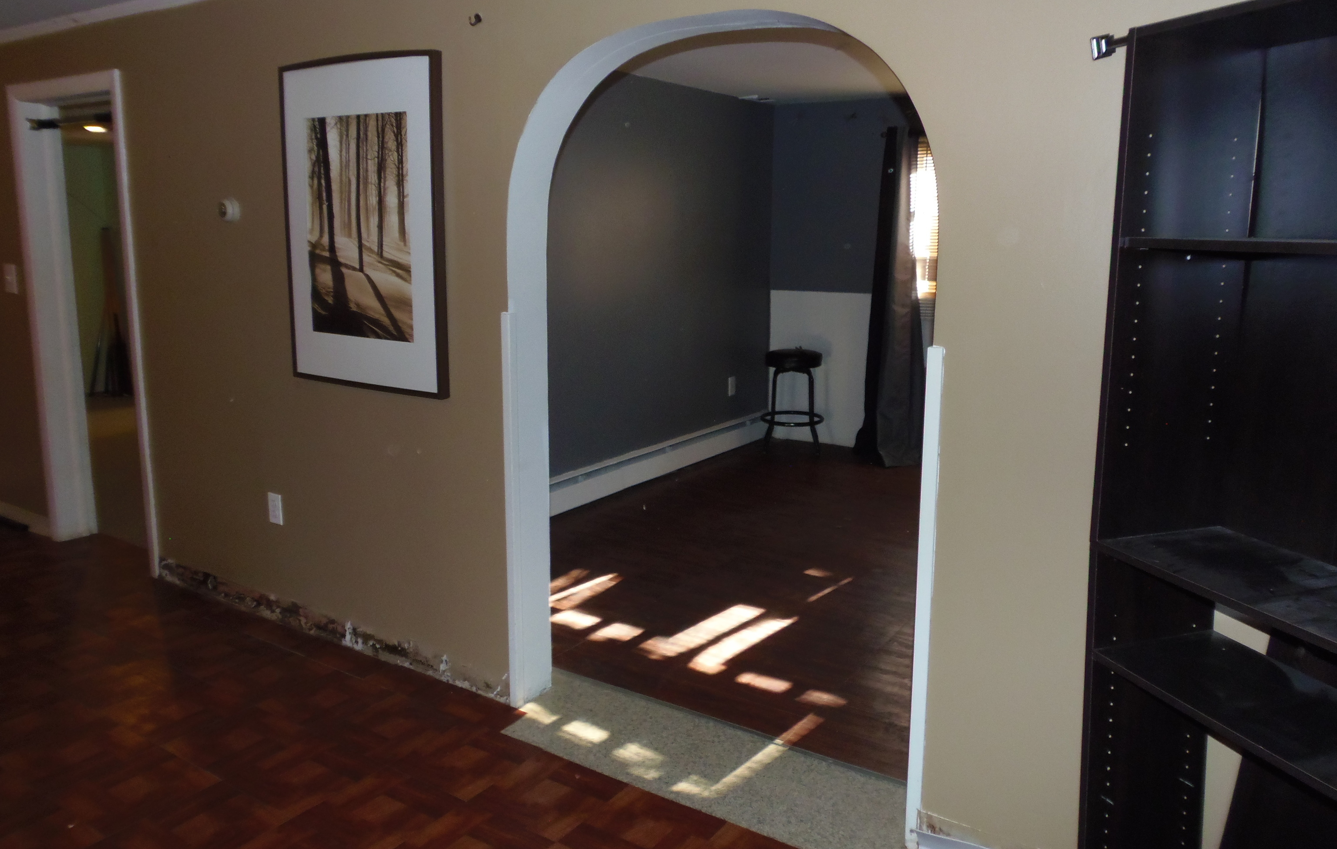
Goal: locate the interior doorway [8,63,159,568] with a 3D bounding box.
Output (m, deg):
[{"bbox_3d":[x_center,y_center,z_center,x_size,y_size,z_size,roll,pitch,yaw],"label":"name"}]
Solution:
[{"bbox_3d":[-2.538,-0.428,4.142,0.919,2.103,0.166,8,12,31],"label":"interior doorway"}]

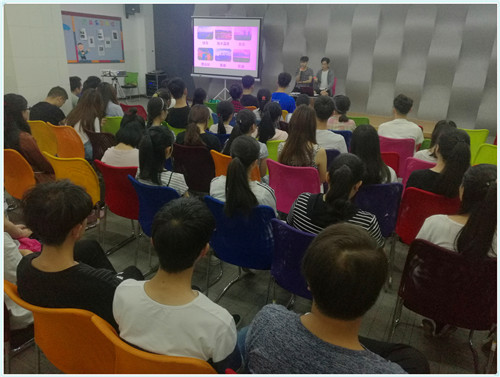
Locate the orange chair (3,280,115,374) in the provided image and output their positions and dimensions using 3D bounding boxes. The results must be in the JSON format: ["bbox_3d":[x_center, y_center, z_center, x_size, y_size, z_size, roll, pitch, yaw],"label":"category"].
[{"bbox_3d":[-0.608,0.714,1.677,0.480,0.830,0.550,11,22,21],"label":"orange chair"}]

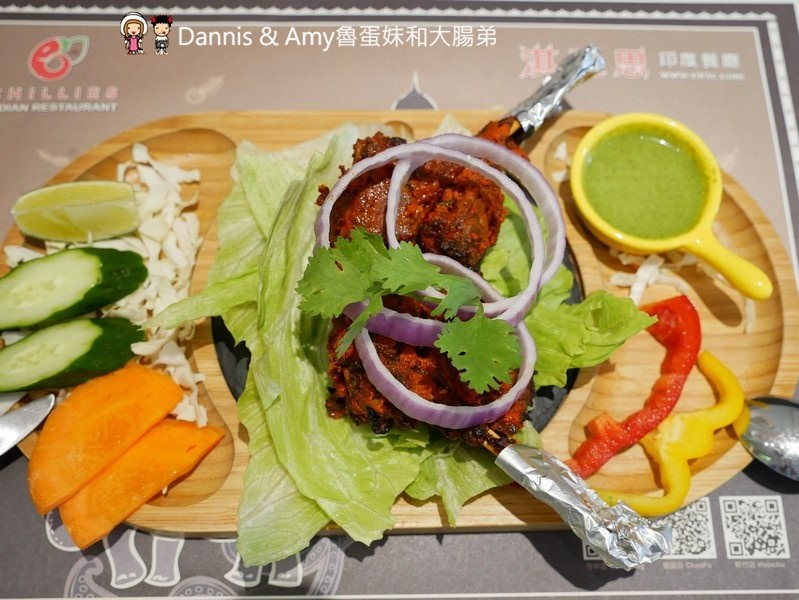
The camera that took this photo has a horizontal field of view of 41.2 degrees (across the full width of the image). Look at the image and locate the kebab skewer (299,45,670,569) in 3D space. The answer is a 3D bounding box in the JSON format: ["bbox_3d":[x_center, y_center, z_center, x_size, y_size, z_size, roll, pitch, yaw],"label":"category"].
[{"bbox_3d":[0.030,-0.012,0.413,0.134,0.050,0.224,0,68,-2],"label":"kebab skewer"}]

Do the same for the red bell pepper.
[{"bbox_3d":[0.096,0.036,0.423,0.028,0.015,0.089,27,70,9],"label":"red bell pepper"}]

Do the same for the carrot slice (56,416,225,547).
[{"bbox_3d":[-0.098,0.064,0.400,0.065,0.007,0.028,-39,74,-16],"label":"carrot slice"}]

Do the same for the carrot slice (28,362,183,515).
[{"bbox_3d":[-0.116,0.047,0.400,0.030,0.007,0.067,43,73,14],"label":"carrot slice"}]

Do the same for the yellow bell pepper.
[{"bbox_3d":[0.108,0.056,0.412,0.030,0.017,0.076,40,72,13],"label":"yellow bell pepper"}]

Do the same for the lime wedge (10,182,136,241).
[{"bbox_3d":[-0.132,-0.036,0.434,0.051,0.021,0.025,-2,68,-3],"label":"lime wedge"}]

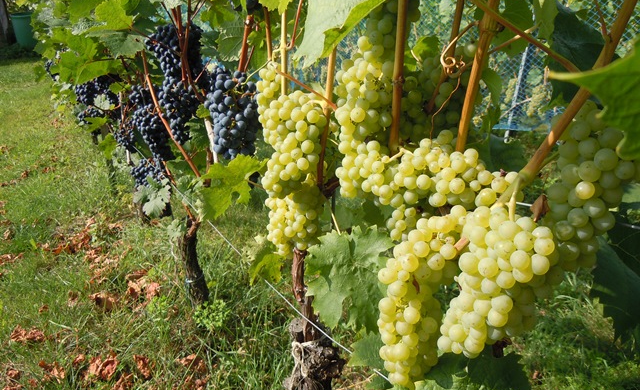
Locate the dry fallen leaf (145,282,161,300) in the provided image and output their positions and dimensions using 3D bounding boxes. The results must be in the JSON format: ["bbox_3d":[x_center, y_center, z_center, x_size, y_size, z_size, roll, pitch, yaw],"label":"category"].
[{"bbox_3d":[-0.453,0.258,1.500,0.044,0.033,0.040,-7,22,-18],"label":"dry fallen leaf"}]

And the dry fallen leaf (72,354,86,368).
[{"bbox_3d":[-0.620,0.427,1.430,0.037,0.020,0.033,-5,23,-11],"label":"dry fallen leaf"}]

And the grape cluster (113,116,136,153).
[{"bbox_3d":[-0.684,-0.213,1.950,0.076,0.112,0.070,-7,22,-18],"label":"grape cluster"}]

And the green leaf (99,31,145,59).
[{"bbox_3d":[-0.458,-0.347,1.280,0.105,0.050,0.070,-7,22,-18],"label":"green leaf"}]

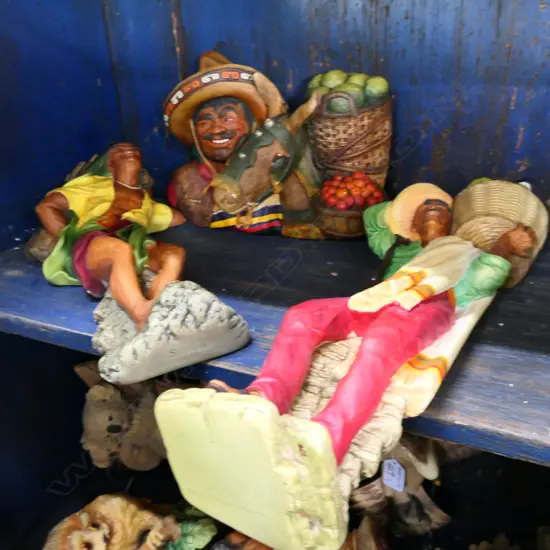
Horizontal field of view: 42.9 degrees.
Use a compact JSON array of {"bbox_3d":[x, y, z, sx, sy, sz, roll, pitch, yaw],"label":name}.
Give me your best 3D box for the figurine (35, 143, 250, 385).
[{"bbox_3d":[-0.141,-0.045,0.694,0.166,0.115,0.352,-10,32,-13],"label":"figurine"}]

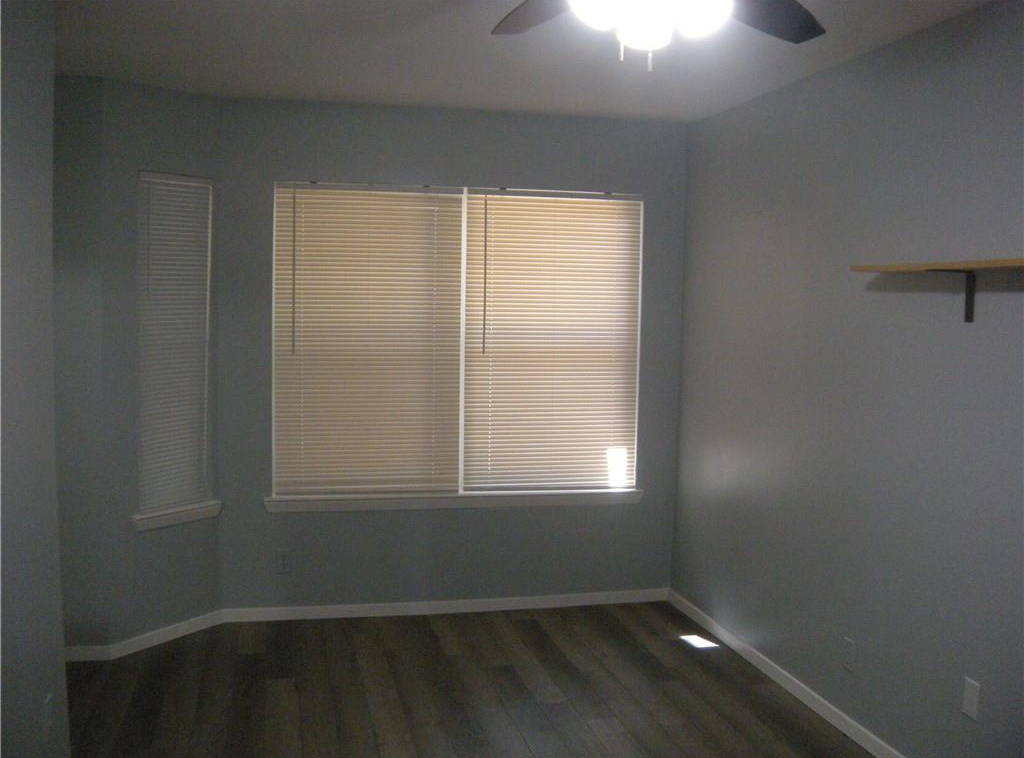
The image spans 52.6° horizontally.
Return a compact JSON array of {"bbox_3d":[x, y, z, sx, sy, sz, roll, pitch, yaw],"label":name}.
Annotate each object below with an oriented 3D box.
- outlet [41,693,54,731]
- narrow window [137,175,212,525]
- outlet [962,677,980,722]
[{"bbox_3d":[-1.333,0.966,2.975,0.010,0.115,0.071,0,5,-10],"label":"outlet"},{"bbox_3d":[-1.487,-0.170,4.561,0.050,1.460,0.415,4,5,32],"label":"narrow window"},{"bbox_3d":[1.349,0.943,3.044,0.010,0.115,0.071,0,5,-13],"label":"outlet"}]

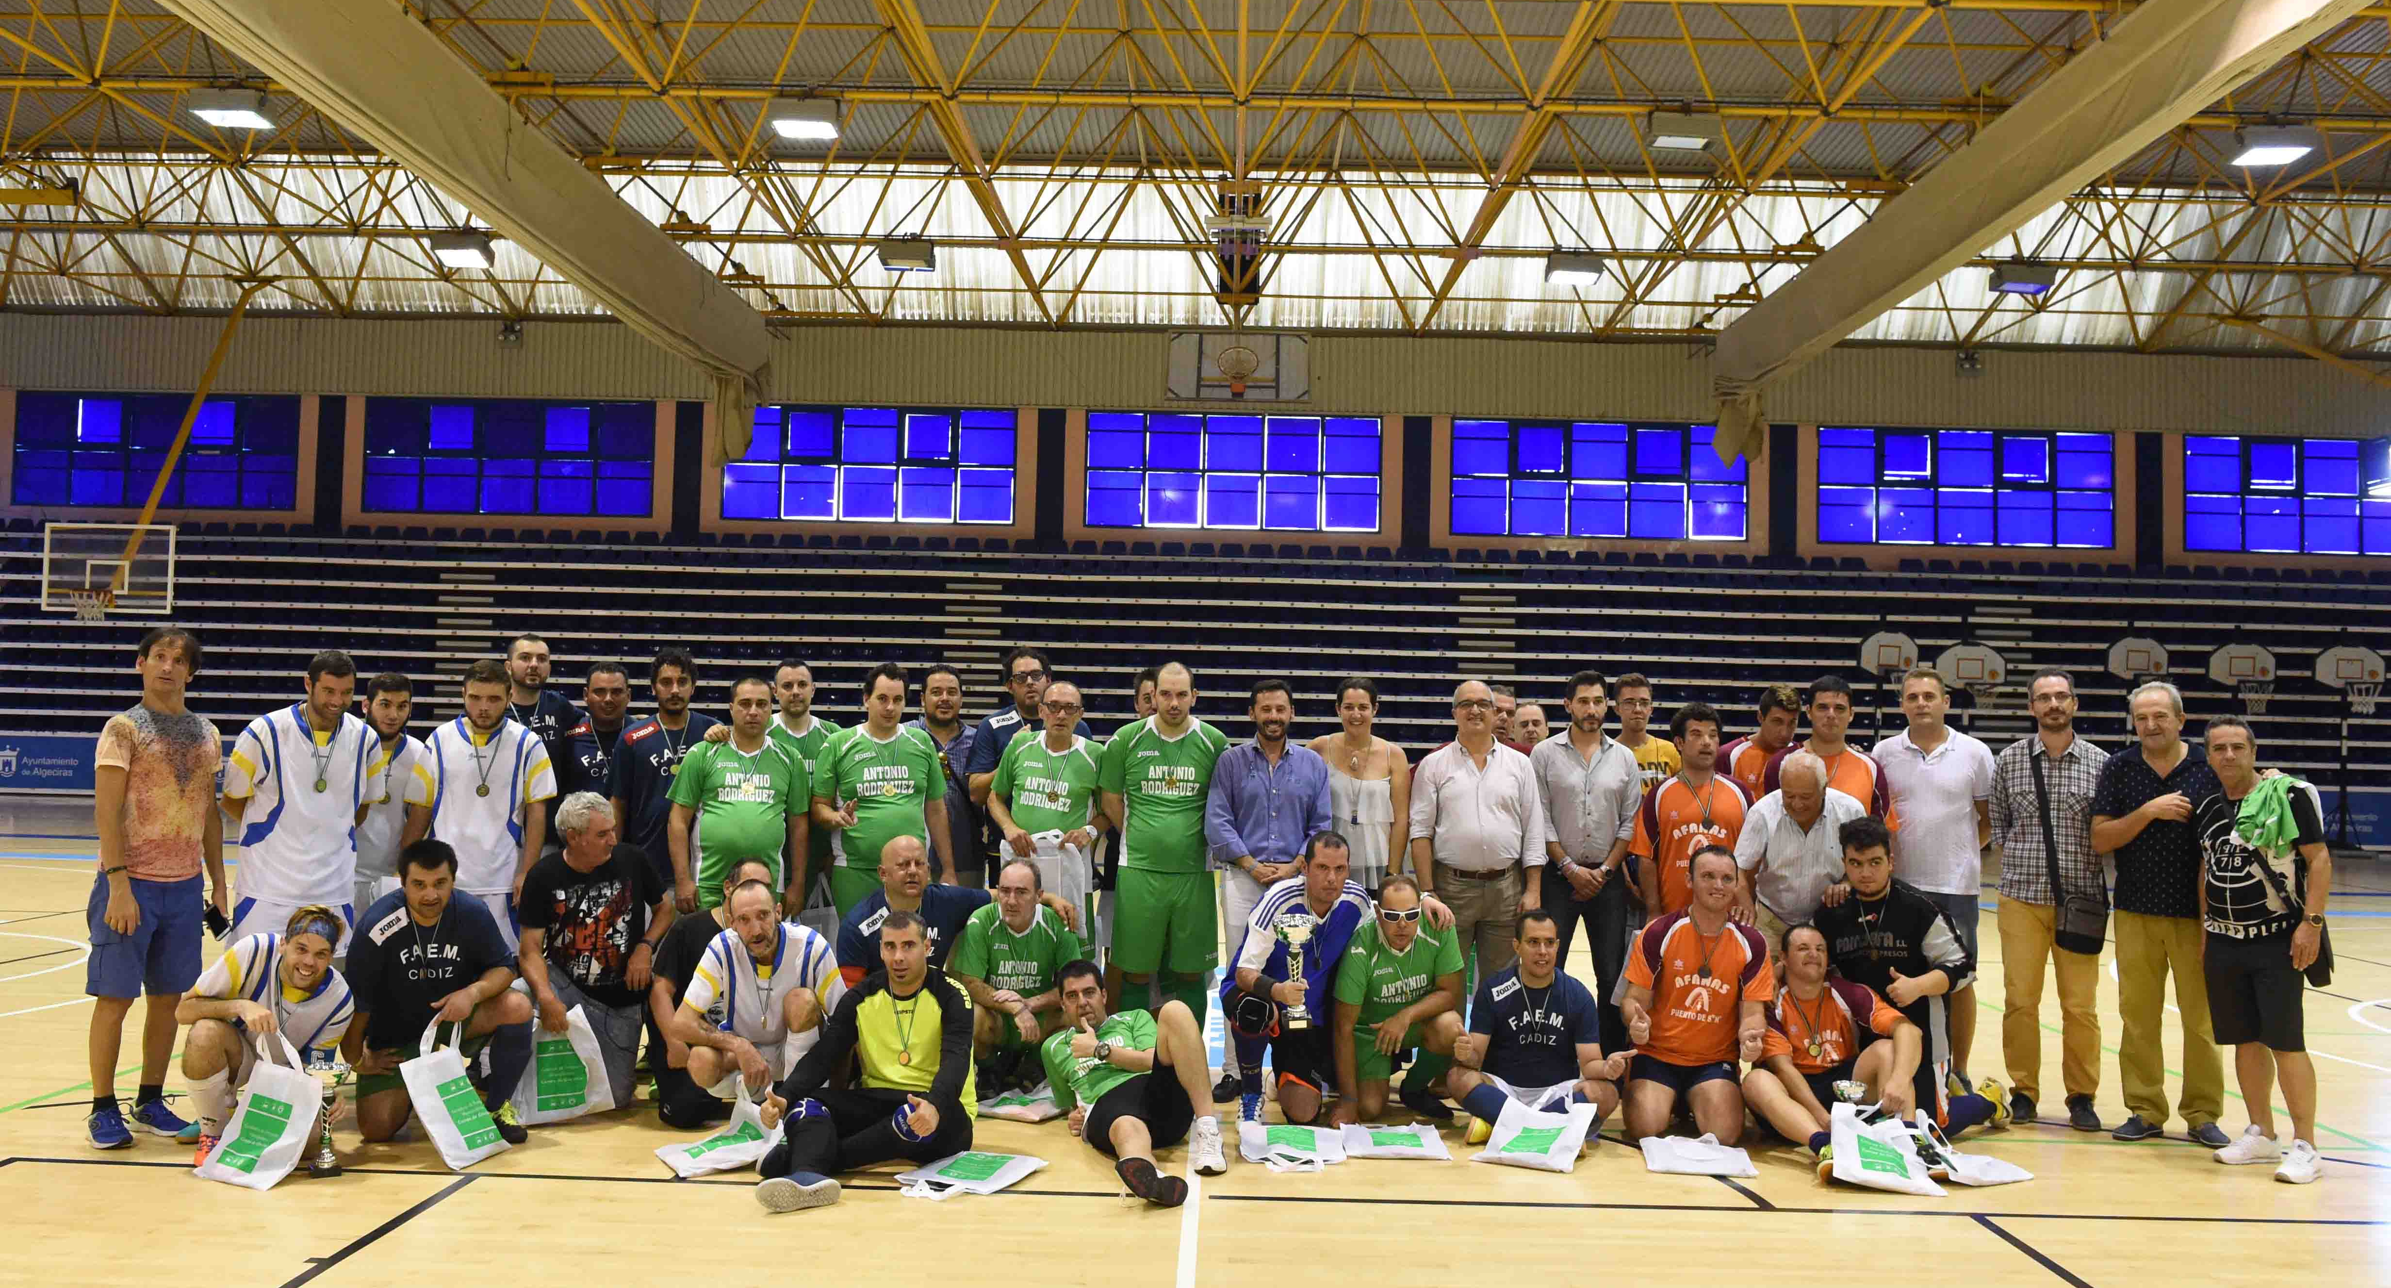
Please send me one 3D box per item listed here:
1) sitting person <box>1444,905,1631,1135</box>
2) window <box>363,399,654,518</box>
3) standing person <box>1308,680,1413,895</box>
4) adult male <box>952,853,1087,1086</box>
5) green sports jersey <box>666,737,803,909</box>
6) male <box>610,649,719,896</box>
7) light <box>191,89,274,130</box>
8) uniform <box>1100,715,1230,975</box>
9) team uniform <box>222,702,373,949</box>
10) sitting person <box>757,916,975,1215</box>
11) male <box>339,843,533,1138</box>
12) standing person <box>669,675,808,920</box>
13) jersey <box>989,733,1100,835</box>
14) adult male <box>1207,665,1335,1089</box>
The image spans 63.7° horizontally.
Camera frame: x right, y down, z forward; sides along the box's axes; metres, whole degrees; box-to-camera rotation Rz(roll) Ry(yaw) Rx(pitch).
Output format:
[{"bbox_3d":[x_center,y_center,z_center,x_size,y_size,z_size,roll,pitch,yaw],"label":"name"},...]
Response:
[{"bbox_3d":[1.314,1.441,7.378,0.720,0.837,0.780,1,-2,9],"label":"sitting person"},{"bbox_3d":[-11.446,-3.094,32.050,4.738,1.876,0.150,1,-2,1],"label":"window"},{"bbox_3d":[0.687,1.018,8.106,0.450,1.720,0.320,1,-2,3],"label":"standing person"},{"bbox_3d":[-0.739,1.373,8.062,0.560,0.938,0.650,1,-2,-4],"label":"adult male"},{"bbox_3d":[-1.939,0.751,8.106,0.580,0.720,0.360,2,-2,-12],"label":"green sports jersey"},{"bbox_3d":[-2.365,0.928,8.602,0.540,1.810,0.340,2,-3,-8],"label":"male"},{"bbox_3d":[-10.145,-5.621,20.258,0.660,0.220,0.600,1,-2,1],"label":"light"},{"bbox_3d":[-0.116,0.801,7.678,0.520,1.035,0.360,1,-2,-4],"label":"uniform"},{"bbox_3d":[-3.265,0.713,7.016,0.560,0.980,0.340,2,-2,-27],"label":"team uniform"},{"bbox_3d":[-1.102,1.335,6.434,0.650,0.850,0.980,1,-2,10],"label":"sitting person"},{"bbox_3d":[-2.781,1.239,7.107,0.660,1.040,0.750,2,-2,-17],"label":"male"},{"bbox_3d":[-1.947,0.979,8.143,0.580,1.690,0.370,2,-3,-8],"label":"standing person"},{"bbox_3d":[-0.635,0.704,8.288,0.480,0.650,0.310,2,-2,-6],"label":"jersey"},{"bbox_3d":[0.306,0.999,7.983,0.520,1.730,0.330,1,-2,1],"label":"adult male"}]

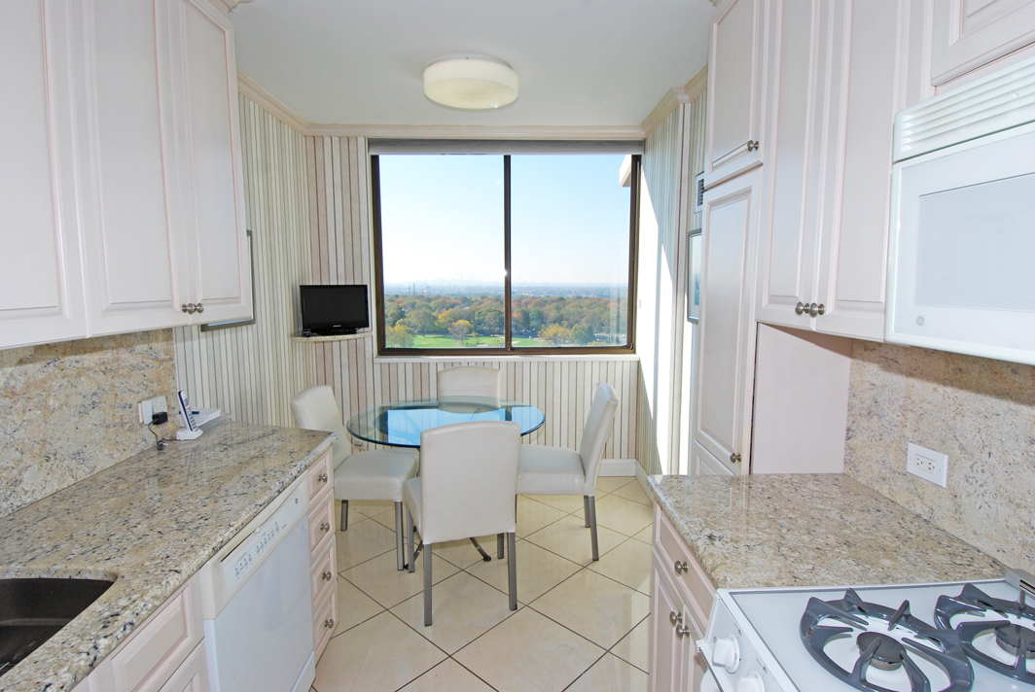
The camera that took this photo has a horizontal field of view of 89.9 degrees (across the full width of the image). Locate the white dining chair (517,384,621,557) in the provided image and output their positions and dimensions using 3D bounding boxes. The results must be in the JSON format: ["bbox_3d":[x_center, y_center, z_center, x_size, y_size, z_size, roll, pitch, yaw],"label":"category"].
[{"bbox_3d":[0.242,0.687,2.982,0.570,0.939,0.495,0,7,1],"label":"white dining chair"}]

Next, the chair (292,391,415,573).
[{"bbox_3d":[-0.876,0.694,2.933,0.570,0.939,0.495,0,7,1],"label":"chair"}]

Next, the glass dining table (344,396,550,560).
[{"bbox_3d":[-0.383,0.780,2.994,1.100,0.752,1.100,0,7,-1],"label":"glass dining table"}]

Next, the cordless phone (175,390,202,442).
[{"bbox_3d":[-1.257,0.261,1.992,0.085,0.180,0.070,-1,7,-7],"label":"cordless phone"}]

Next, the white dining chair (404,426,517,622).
[{"bbox_3d":[-0.257,0.747,2.482,0.495,0.939,0.570,-2,7,-15],"label":"white dining chair"}]

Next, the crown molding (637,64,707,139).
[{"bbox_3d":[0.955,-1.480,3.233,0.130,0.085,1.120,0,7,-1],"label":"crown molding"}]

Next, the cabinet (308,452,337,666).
[{"bbox_3d":[-1.047,0.791,1.999,0.600,0.785,0.290,0,7,-1],"label":"cabinet"}]

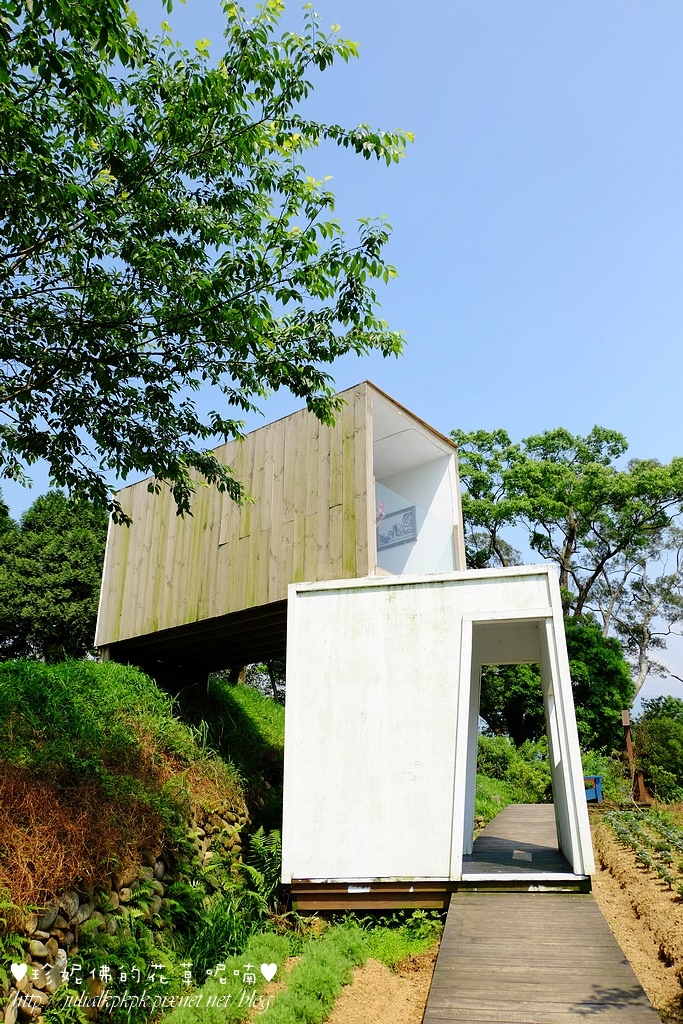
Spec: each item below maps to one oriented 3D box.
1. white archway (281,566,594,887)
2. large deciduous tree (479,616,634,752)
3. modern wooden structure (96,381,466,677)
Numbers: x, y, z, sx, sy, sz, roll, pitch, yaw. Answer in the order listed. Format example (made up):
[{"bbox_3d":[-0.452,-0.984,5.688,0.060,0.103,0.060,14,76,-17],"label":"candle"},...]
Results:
[{"bbox_3d":[1.060,2.460,7.750,2.713,2.953,2.475,-6,-23,12],"label":"white archway"},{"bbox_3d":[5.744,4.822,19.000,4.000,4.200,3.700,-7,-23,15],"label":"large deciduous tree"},{"bbox_3d":[-0.981,0.510,9.995,4.963,2.395,2.074,-18,-28,36],"label":"modern wooden structure"}]

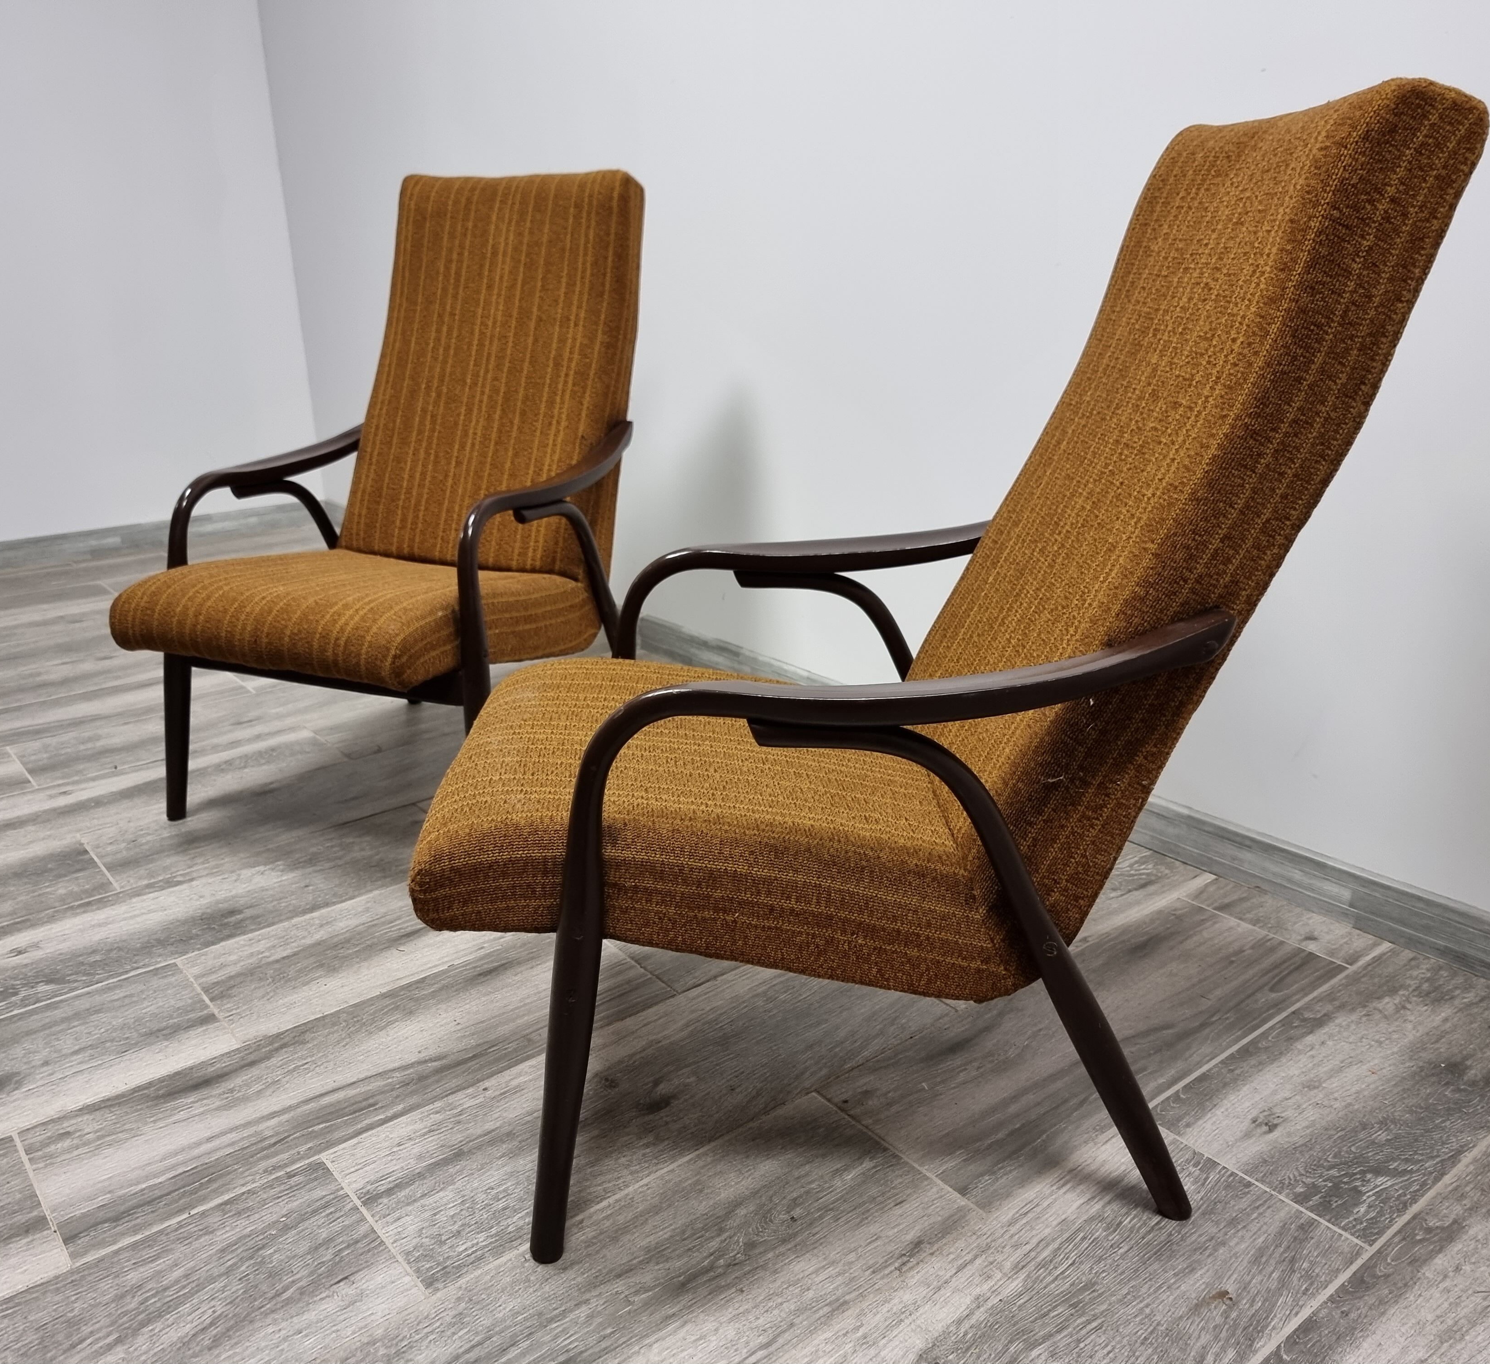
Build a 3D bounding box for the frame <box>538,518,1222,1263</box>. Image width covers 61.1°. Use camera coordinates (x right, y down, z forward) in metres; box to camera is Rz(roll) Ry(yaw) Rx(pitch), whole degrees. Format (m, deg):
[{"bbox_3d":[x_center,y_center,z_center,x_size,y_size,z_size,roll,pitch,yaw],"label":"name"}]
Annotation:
[{"bbox_3d":[0.108,0.141,1.319,0.615,0.588,0.607,0,19,-2],"label":"frame"}]

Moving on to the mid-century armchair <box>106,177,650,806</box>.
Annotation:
[{"bbox_3d":[-0.525,-0.306,2.024,0.607,0.975,0.826,7,20,20],"label":"mid-century armchair"}]

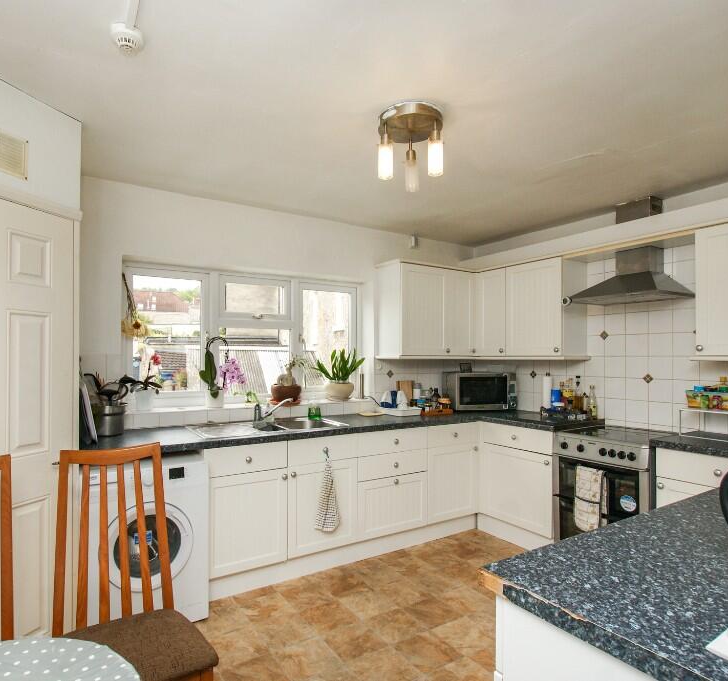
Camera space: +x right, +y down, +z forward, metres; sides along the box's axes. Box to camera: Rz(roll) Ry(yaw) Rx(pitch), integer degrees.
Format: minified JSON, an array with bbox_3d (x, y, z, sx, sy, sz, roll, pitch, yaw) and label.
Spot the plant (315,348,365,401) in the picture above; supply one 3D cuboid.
[{"bbox_3d":[-0.205,0.285,3.560,0.370,0.420,0.330,1,-2,-32],"label":"plant"}]

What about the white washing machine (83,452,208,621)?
[{"bbox_3d":[-1.209,1.053,2.354,0.590,0.850,0.570,1,-1,-30],"label":"white washing machine"}]

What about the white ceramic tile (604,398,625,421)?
[{"bbox_3d":[1.808,0.496,3.065,0.010,0.150,0.148,1,-2,-35],"label":"white ceramic tile"}]

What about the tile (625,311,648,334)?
[{"bbox_3d":[1.881,-0.119,2.942,0.010,0.150,0.150,1,-1,-30],"label":"tile"}]

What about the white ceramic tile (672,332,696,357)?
[{"bbox_3d":[2.055,0.025,2.718,0.010,0.150,0.148,1,-2,-35],"label":"white ceramic tile"}]

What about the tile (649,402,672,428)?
[{"bbox_3d":[1.973,0.491,2.833,0.010,0.150,0.148,1,-2,-35],"label":"tile"}]

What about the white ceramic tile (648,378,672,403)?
[{"bbox_3d":[2.004,0.339,2.880,0.010,0.150,0.150,1,-2,-31],"label":"white ceramic tile"}]

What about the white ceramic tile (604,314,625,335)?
[{"bbox_3d":[1.821,-0.116,3.090,0.010,0.150,0.150,1,-2,-31],"label":"white ceramic tile"}]

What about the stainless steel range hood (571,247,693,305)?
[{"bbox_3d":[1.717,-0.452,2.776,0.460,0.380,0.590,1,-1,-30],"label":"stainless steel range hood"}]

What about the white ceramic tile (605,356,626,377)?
[{"bbox_3d":[1.808,0.190,3.065,0.010,0.150,0.148,1,-2,-35],"label":"white ceramic tile"}]

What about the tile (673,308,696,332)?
[{"bbox_3d":[2.033,-0.123,2.679,0.010,0.150,0.150,1,-1,-30],"label":"tile"}]

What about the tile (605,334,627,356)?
[{"bbox_3d":[1.821,0.039,3.090,0.010,0.150,0.150,1,-2,-31],"label":"tile"}]

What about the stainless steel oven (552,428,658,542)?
[{"bbox_3d":[1.654,1.042,2.716,0.600,0.900,0.590,1,-1,-30],"label":"stainless steel oven"}]

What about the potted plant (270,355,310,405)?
[{"bbox_3d":[-0.555,0.289,3.200,0.260,0.350,0.240,1,-1,-30],"label":"potted plant"}]

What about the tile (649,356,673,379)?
[{"bbox_3d":[1.957,0.187,2.811,0.010,0.150,0.150,1,-1,-30],"label":"tile"}]

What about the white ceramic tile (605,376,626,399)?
[{"bbox_3d":[1.821,0.346,3.090,0.010,0.150,0.150,1,-2,-31],"label":"white ceramic tile"}]

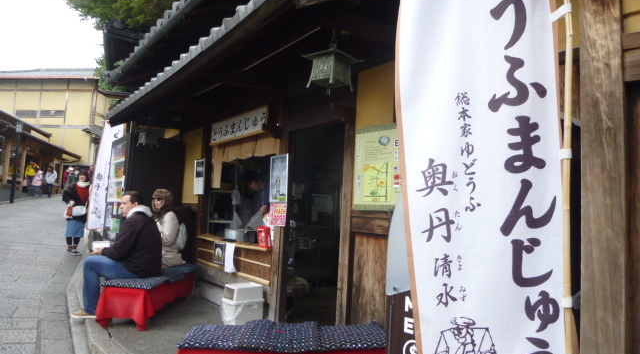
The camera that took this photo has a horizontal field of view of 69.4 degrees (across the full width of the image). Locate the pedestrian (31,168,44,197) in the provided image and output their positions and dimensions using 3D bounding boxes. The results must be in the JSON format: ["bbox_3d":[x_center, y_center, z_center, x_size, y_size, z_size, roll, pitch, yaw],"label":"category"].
[{"bbox_3d":[-13.576,0.307,22.262,0.500,1.400,0.450,0,-4,22],"label":"pedestrian"}]

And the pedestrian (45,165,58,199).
[{"bbox_3d":[-13.081,0.238,22.621,0.520,1.560,0.400,3,-4,-11],"label":"pedestrian"}]

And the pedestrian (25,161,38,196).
[{"bbox_3d":[-14.085,0.089,22.713,0.580,1.700,0.420,5,-5,-33],"label":"pedestrian"}]

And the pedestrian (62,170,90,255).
[{"bbox_3d":[-4.483,0.648,8.619,0.520,1.600,0.400,6,-5,-43],"label":"pedestrian"}]

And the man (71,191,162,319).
[{"bbox_3d":[-1.997,0.750,4.559,0.830,1.230,0.540,2,-4,7],"label":"man"}]

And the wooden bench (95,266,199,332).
[{"bbox_3d":[-1.711,1.219,4.816,0.510,0.350,1.260,2,-4,7],"label":"wooden bench"}]

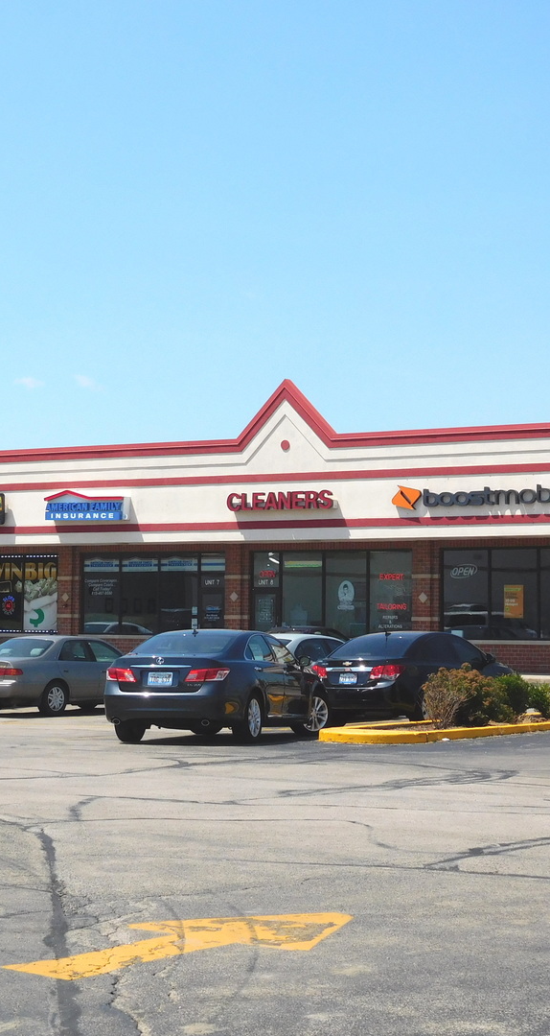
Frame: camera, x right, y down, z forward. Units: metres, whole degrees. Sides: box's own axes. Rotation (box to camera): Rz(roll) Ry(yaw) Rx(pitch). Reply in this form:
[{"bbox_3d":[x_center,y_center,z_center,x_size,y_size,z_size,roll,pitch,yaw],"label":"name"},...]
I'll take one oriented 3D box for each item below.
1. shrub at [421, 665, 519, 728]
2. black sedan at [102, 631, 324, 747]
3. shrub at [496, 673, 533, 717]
[{"bbox_3d":[2.753,2.513,28.120,1.370,0.872,1.200,0,-2,0],"label":"shrub"},{"bbox_3d":[-0.691,2.195,26.340,1.830,1.450,4.860,-1,-2,17],"label":"black sedan"},{"bbox_3d":[3.575,2.695,30.114,0.720,0.682,0.700,0,-2,0],"label":"shrub"}]

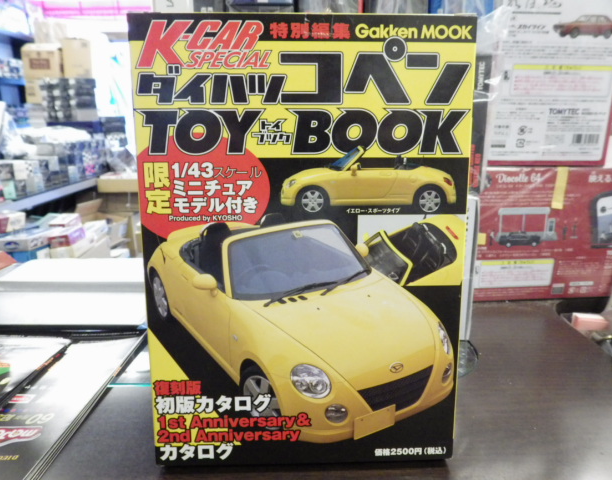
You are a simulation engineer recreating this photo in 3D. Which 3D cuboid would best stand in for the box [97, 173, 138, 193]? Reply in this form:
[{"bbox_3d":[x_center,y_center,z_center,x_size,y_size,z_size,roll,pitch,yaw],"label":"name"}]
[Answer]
[{"bbox_3d":[-1.300,-0.423,3.445,0.370,0.100,0.320,0,12,0],"label":"box"}]

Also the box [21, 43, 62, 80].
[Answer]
[{"bbox_3d":[-1.966,-1.349,3.561,0.270,0.255,0.270,-1,13,-3],"label":"box"}]

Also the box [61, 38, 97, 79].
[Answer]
[{"bbox_3d":[-1.732,-1.380,3.563,0.215,0.285,0.250,-3,13,-14],"label":"box"}]

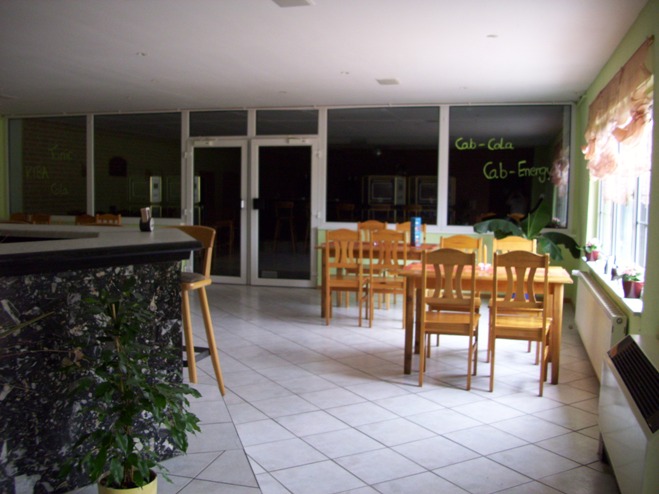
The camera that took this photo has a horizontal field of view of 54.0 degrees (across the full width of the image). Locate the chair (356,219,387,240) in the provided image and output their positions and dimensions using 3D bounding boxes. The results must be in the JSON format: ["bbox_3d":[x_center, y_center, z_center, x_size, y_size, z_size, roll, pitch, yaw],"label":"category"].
[{"bbox_3d":[0.469,0.213,7.571,0.428,0.959,0.500,2,5,16],"label":"chair"}]

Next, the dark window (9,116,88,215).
[{"bbox_3d":[-4.352,-1.231,9.907,1.428,1.520,0.082,2,5,15],"label":"dark window"}]

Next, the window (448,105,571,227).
[{"bbox_3d":[2.239,-1.008,8.116,1.458,1.520,0.082,2,5,15],"label":"window"}]

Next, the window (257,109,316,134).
[{"bbox_3d":[-0.566,-1.688,8.794,0.900,0.360,0.070,2,5,15],"label":"window"}]

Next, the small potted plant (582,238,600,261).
[{"bbox_3d":[2.337,0.018,5.731,0.155,0.195,0.155,2,5,15],"label":"small potted plant"}]

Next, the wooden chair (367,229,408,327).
[{"bbox_3d":[0.588,0.301,6.348,0.420,0.955,0.500,1,5,10],"label":"wooden chair"}]

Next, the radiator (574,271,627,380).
[{"bbox_3d":[1.927,0.546,4.651,0.102,0.479,2.162,2,5,16],"label":"radiator"}]

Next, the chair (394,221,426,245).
[{"bbox_3d":[0.896,0.216,7.411,0.420,0.955,0.500,2,5,11],"label":"chair"}]

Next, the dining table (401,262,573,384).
[{"bbox_3d":[1.153,0.543,4.826,1.178,0.750,0.755,2,5,16],"label":"dining table"}]

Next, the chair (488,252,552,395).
[{"bbox_3d":[1.285,0.477,4.351,0.439,0.959,0.500,2,5,16],"label":"chair"}]

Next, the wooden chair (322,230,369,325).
[{"bbox_3d":[0.170,0.288,6.449,0.420,0.955,0.500,1,5,10],"label":"wooden chair"}]

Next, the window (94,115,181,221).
[{"bbox_3d":[-2.842,-1.185,9.491,1.458,1.520,0.082,2,5,15],"label":"window"}]

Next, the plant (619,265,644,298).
[{"bbox_3d":[1.843,0.198,3.916,0.175,0.205,0.175,2,5,15],"label":"plant"}]

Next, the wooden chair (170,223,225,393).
[{"bbox_3d":[-0.971,0.414,4.075,0.450,1.070,0.500,4,6,34],"label":"wooden chair"}]

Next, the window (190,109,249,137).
[{"bbox_3d":[-1.548,-1.721,9.066,0.900,0.360,0.070,2,5,15],"label":"window"}]

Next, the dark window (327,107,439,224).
[{"bbox_3d":[0.690,-1.067,8.535,1.458,1.520,0.082,2,5,15],"label":"dark window"}]

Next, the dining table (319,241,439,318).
[{"bbox_3d":[0.523,0.371,6.913,1.178,0.750,0.755,2,5,16],"label":"dining table"}]

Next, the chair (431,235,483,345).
[{"bbox_3d":[1.040,0.395,5.276,0.420,0.955,0.500,2,5,13],"label":"chair"}]

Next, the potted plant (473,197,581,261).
[{"bbox_3d":[2.030,0.117,6.732,1.020,1.290,0.920,2,5,15],"label":"potted plant"}]

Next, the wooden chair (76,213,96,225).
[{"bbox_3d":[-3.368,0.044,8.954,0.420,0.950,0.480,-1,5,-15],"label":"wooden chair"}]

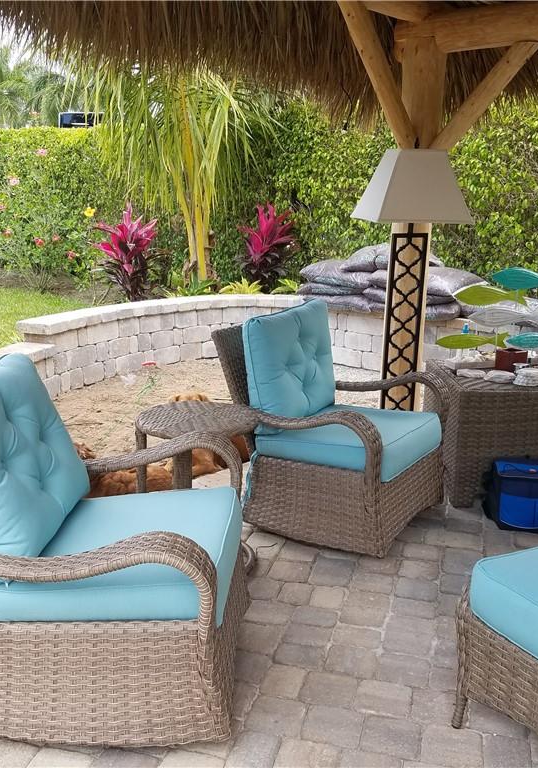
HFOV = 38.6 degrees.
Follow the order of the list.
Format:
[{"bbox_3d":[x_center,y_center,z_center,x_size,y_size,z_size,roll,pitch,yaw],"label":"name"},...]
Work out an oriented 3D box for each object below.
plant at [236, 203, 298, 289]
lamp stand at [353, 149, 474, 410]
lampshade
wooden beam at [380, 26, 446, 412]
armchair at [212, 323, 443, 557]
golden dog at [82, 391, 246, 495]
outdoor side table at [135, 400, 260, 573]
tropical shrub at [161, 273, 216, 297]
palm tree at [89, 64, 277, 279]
[{"bbox_3d":[-0.001,-1.336,8.324,0.640,1.225,0.600,1,14,0],"label":"plant"},{"bbox_3d":[0.680,-0.337,3.933,0.470,1.670,0.450,-2,14,-10],"label":"lamp stand"},{"bbox_3d":[0.699,-0.961,3.777,0.460,0.355,0.450,-2,14,-10],"label":"lampshade"},{"bbox_3d":[0.709,-0.654,3.938,0.220,2.120,0.220,1,16,0],"label":"wooden beam"},{"bbox_3d":[0.291,0.163,3.477,0.880,0.910,0.720,10,17,32],"label":"armchair"},{"bbox_3d":[-0.486,0.300,3.625,0.870,0.410,0.400,-6,18,-24],"label":"golden dog"},{"bbox_3d":[-0.283,0.395,3.089,0.490,0.530,0.490,1,16,0],"label":"outdoor side table"},{"bbox_3d":[-0.828,-0.887,7.975,0.540,0.500,0.520,1,14,0],"label":"tropical shrub"},{"bbox_3d":[-0.900,-2.118,8.338,1.950,2.850,1.900,1,14,0],"label":"palm tree"}]

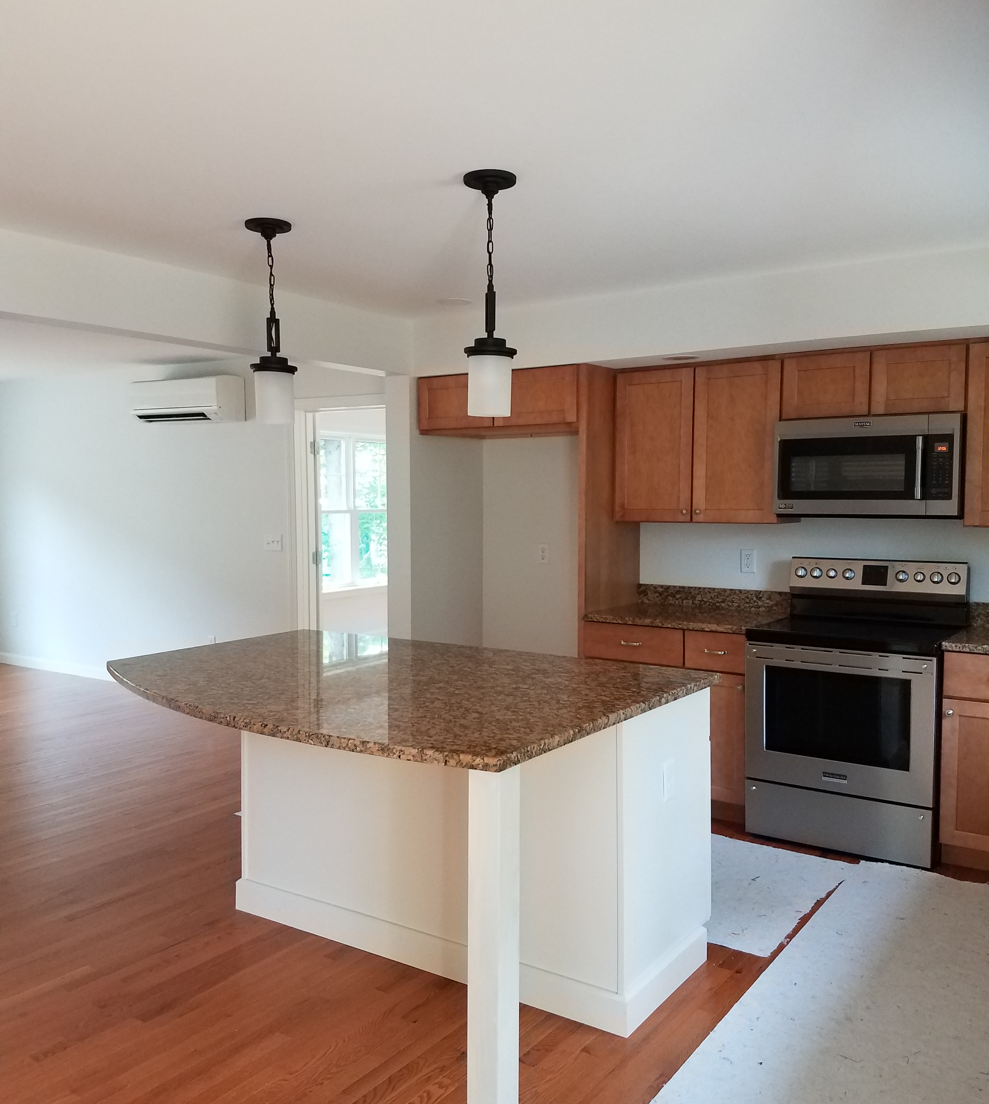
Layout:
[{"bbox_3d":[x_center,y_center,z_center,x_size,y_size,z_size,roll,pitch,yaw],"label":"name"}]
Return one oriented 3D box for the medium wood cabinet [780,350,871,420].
[{"bbox_3d":[1.476,-0.736,4.422,0.390,0.267,0.021,2,3,34],"label":"medium wood cabinet"}]

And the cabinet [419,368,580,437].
[{"bbox_3d":[0.169,-0.779,5.314,0.983,0.309,0.620,2,3,34],"label":"cabinet"}]

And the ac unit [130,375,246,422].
[{"bbox_3d":[-2.215,-1.083,7.154,0.930,0.305,0.248,2,3,34],"label":"ac unit"}]

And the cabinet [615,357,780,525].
[{"bbox_3d":[1.048,-0.526,4.906,0.843,0.770,0.328,2,3,34],"label":"cabinet"}]

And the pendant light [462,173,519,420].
[{"bbox_3d":[-0.013,-0.768,2.966,0.156,0.720,0.156,0,3,0],"label":"pendant light"}]

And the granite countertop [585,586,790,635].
[{"bbox_3d":[0.953,0.268,4.825,0.826,0.139,0.634,2,3,34],"label":"granite countertop"}]

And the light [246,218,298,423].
[{"bbox_3d":[-0.811,-0.817,3.571,0.166,0.715,0.166,0,3,0],"label":"light"}]

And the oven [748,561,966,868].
[{"bbox_3d":[1.593,0.652,4.352,0.756,1.209,0.676,2,3,34],"label":"oven"}]

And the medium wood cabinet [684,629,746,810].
[{"bbox_3d":[1.171,0.731,4.689,0.315,0.770,0.625,2,3,34],"label":"medium wood cabinet"}]

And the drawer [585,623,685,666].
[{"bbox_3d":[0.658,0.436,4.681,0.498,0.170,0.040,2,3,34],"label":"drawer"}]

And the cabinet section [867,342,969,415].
[{"bbox_3d":[1.796,-0.725,4.208,0.372,0.267,0.022,2,3,34],"label":"cabinet section"}]

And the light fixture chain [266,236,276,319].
[{"bbox_3d":[-0.781,-0.960,3.473,0.028,0.283,0.024,2,3,34],"label":"light fixture chain"}]

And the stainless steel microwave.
[{"bbox_3d":[1.698,-0.369,4.430,0.761,0.424,0.414,2,3,34],"label":"stainless steel microwave"}]

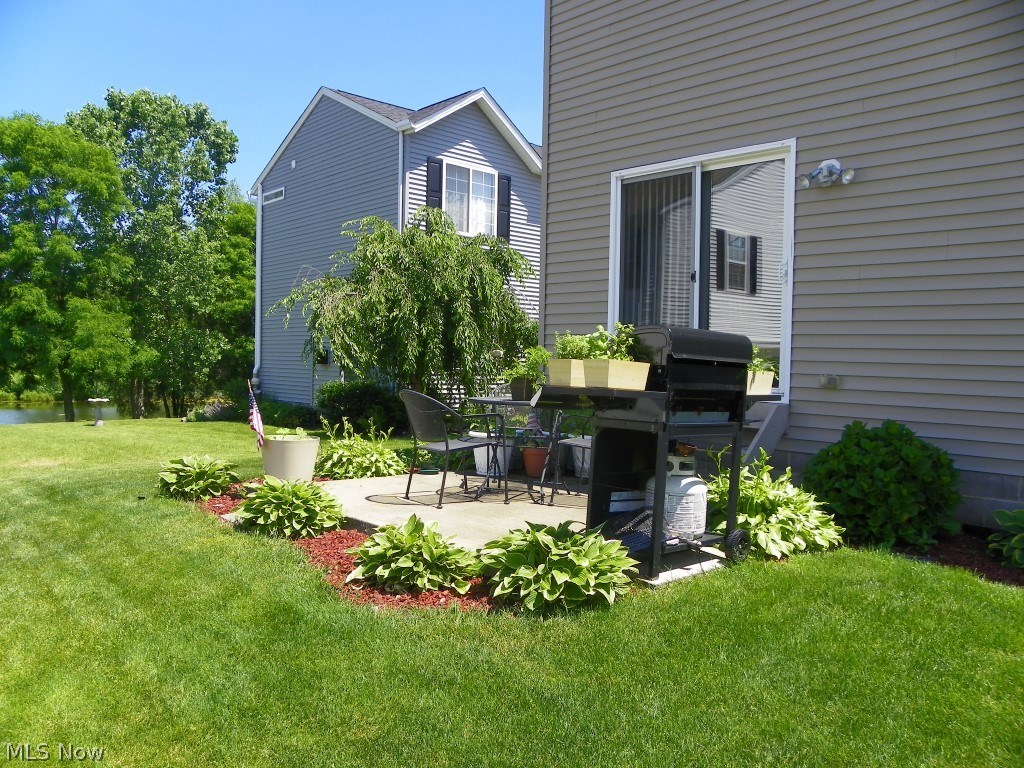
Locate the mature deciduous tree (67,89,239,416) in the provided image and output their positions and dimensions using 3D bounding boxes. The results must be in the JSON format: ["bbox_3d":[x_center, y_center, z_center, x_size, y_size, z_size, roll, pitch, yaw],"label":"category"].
[{"bbox_3d":[-10.283,-3.809,22.000,4.600,9.300,4.500,0,3,-25],"label":"mature deciduous tree"}]

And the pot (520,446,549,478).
[{"bbox_3d":[0.202,0.670,6.750,0.255,0.265,0.255,1,3,0],"label":"pot"}]

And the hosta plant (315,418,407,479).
[{"bbox_3d":[-1.399,0.572,7.149,0.820,0.540,0.760,1,1,0],"label":"hosta plant"}]

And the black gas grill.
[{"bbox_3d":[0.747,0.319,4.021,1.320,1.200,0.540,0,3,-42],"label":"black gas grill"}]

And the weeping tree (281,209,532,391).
[{"bbox_3d":[-1.666,-1.040,12.500,4.200,3.700,4.000,1,3,-7],"label":"weeping tree"}]

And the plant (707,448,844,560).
[{"bbox_3d":[1.617,0.695,4.757,0.840,0.600,0.800,1,1,0],"label":"plant"}]

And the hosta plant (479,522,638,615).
[{"bbox_3d":[0.228,0.841,3.763,0.780,0.360,0.680,1,1,0],"label":"hosta plant"}]

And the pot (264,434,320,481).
[{"bbox_3d":[-1.916,0.648,6.682,0.490,0.370,0.490,1,1,0],"label":"pot"}]

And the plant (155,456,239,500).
[{"bbox_3d":[-2.496,0.715,6.105,0.640,0.340,0.620,1,1,0],"label":"plant"}]

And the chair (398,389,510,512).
[{"bbox_3d":[-0.450,0.453,5.719,0.620,0.830,0.590,0,2,-32],"label":"chair"}]

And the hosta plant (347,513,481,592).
[{"bbox_3d":[-0.515,0.822,4.020,0.690,0.330,0.660,1,3,-7],"label":"hosta plant"}]

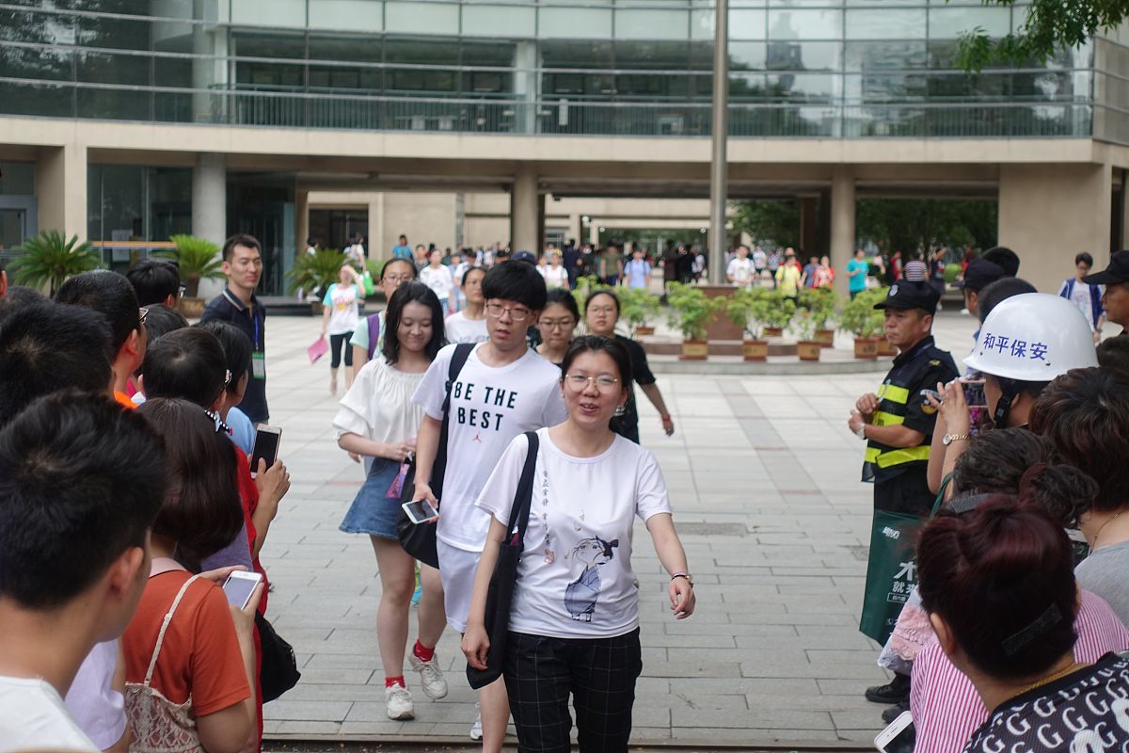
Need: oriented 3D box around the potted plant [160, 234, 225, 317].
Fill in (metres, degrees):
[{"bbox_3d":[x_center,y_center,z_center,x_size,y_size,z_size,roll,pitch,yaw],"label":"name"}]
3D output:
[{"bbox_3d":[-8.752,-2.373,51.500,1.620,1.950,1.550,1,3,2],"label":"potted plant"}]

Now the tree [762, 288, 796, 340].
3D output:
[{"bbox_3d":[3.486,-1.007,35.600,0.580,0.860,0.560,1,3,2],"label":"tree"}]

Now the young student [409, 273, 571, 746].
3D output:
[{"bbox_3d":[-0.256,0.477,7.600,0.570,1.750,0.500,1,4,7],"label":"young student"}]

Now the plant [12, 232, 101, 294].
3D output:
[{"bbox_3d":[-11.467,-2.556,49.500,2.050,1.500,1.950,1,3,2],"label":"plant"}]

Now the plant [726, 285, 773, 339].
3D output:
[{"bbox_3d":[2.518,-0.865,29.900,0.670,0.720,0.650,0,4,0],"label":"plant"}]

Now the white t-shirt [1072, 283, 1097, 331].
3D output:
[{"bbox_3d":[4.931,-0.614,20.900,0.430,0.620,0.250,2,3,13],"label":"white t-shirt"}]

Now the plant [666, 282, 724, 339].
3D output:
[{"bbox_3d":[1.788,-0.891,29.900,0.780,0.800,0.740,0,4,0],"label":"plant"}]

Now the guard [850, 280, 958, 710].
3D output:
[{"bbox_3d":[1.328,0.469,8.473,0.380,1.675,0.470,-1,4,-30],"label":"guard"}]

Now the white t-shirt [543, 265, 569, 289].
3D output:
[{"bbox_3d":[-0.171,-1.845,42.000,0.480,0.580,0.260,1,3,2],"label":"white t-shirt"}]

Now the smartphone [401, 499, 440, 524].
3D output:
[{"bbox_3d":[-0.477,0.449,7.300,0.009,0.077,0.155,-45,-13,29],"label":"smartphone"}]

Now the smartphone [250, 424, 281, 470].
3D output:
[{"bbox_3d":[-0.789,0.204,5.800,0.074,0.150,0.008,9,0,25],"label":"smartphone"}]

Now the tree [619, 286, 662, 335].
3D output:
[{"bbox_3d":[1.158,-1.027,34.000,0.680,0.800,0.630,1,3,2],"label":"tree"}]

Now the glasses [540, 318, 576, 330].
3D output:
[{"bbox_3d":[-0.028,-0.218,9.150,0.145,0.045,0.130,0,9,0],"label":"glasses"}]

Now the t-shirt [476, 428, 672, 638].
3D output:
[{"bbox_3d":[0.028,0.446,6.250,0.550,0.580,0.290,0,4,-2],"label":"t-shirt"}]

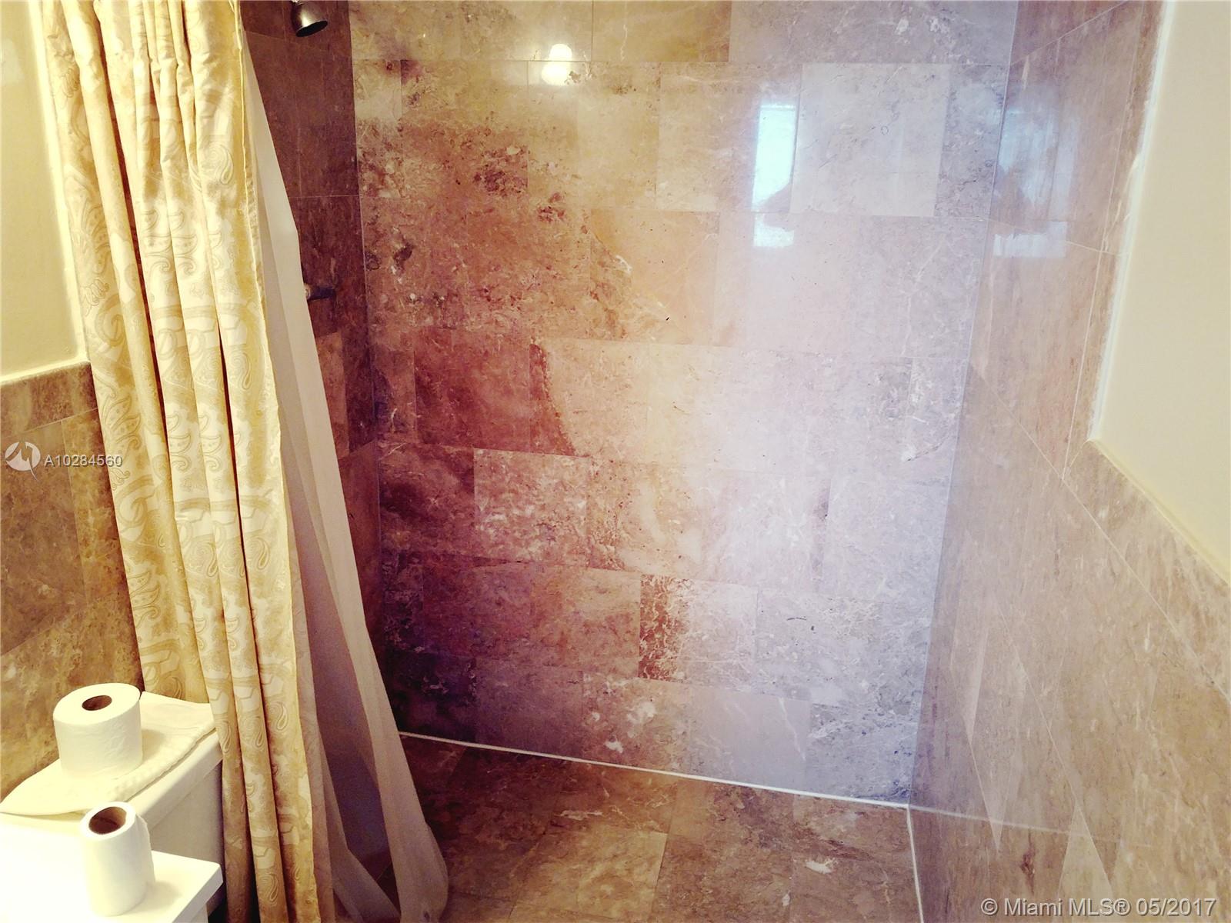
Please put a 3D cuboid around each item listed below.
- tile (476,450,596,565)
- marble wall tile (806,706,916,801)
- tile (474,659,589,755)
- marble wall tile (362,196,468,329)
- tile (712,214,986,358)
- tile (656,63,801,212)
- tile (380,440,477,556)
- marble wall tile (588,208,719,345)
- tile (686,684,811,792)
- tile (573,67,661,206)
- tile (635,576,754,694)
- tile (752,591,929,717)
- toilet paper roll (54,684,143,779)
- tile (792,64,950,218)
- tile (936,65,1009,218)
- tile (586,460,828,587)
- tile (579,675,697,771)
[{"bbox_3d":[-0.224,0.124,2.428,0.305,0.305,0.014,5,18,10],"label":"tile"},{"bbox_3d":[0.648,0.763,2.453,0.281,0.276,0.014,5,18,10],"label":"marble wall tile"},{"bbox_3d":[-0.241,0.691,2.610,0.311,0.276,0.014,5,18,10],"label":"tile"},{"bbox_3d":[-0.491,-0.483,2.292,0.268,0.308,0.014,5,18,10],"label":"marble wall tile"},{"bbox_3d":[0.517,-0.398,2.084,0.576,0.305,0.012,5,18,11],"label":"tile"},{"bbox_3d":[0.247,-0.721,2.068,0.305,0.314,0.014,5,18,10],"label":"tile"},{"bbox_3d":[-0.508,0.098,2.465,0.272,0.305,0.012,5,18,11],"label":"tile"},{"bbox_3d":[0.086,-0.434,2.168,0.305,0.305,0.012,5,18,11],"label":"marble wall tile"},{"bbox_3d":[0.357,0.743,2.474,0.305,0.282,0.012,5,18,11],"label":"tile"},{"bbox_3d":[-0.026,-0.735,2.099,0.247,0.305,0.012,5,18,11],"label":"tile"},{"bbox_3d":[0.218,0.451,2.442,0.305,0.306,0.014,5,18,10],"label":"tile"},{"bbox_3d":[0.579,0.480,2.378,0.430,0.306,0.014,5,18,10],"label":"tile"},{"bbox_3d":[-0.796,0.415,1.431,0.114,0.096,0.114,1,18,0],"label":"toilet paper roll"},{"bbox_3d":[0.546,-0.697,2.015,0.305,0.314,0.014,5,18,10],"label":"tile"},{"bbox_3d":[0.754,-0.680,1.978,0.119,0.314,0.014,5,18,10],"label":"tile"},{"bbox_3d":[0.221,0.160,2.323,0.610,0.305,0.012,5,18,11],"label":"tile"},{"bbox_3d":[0.059,0.718,2.533,0.305,0.282,0.012,5,18,11],"label":"tile"}]

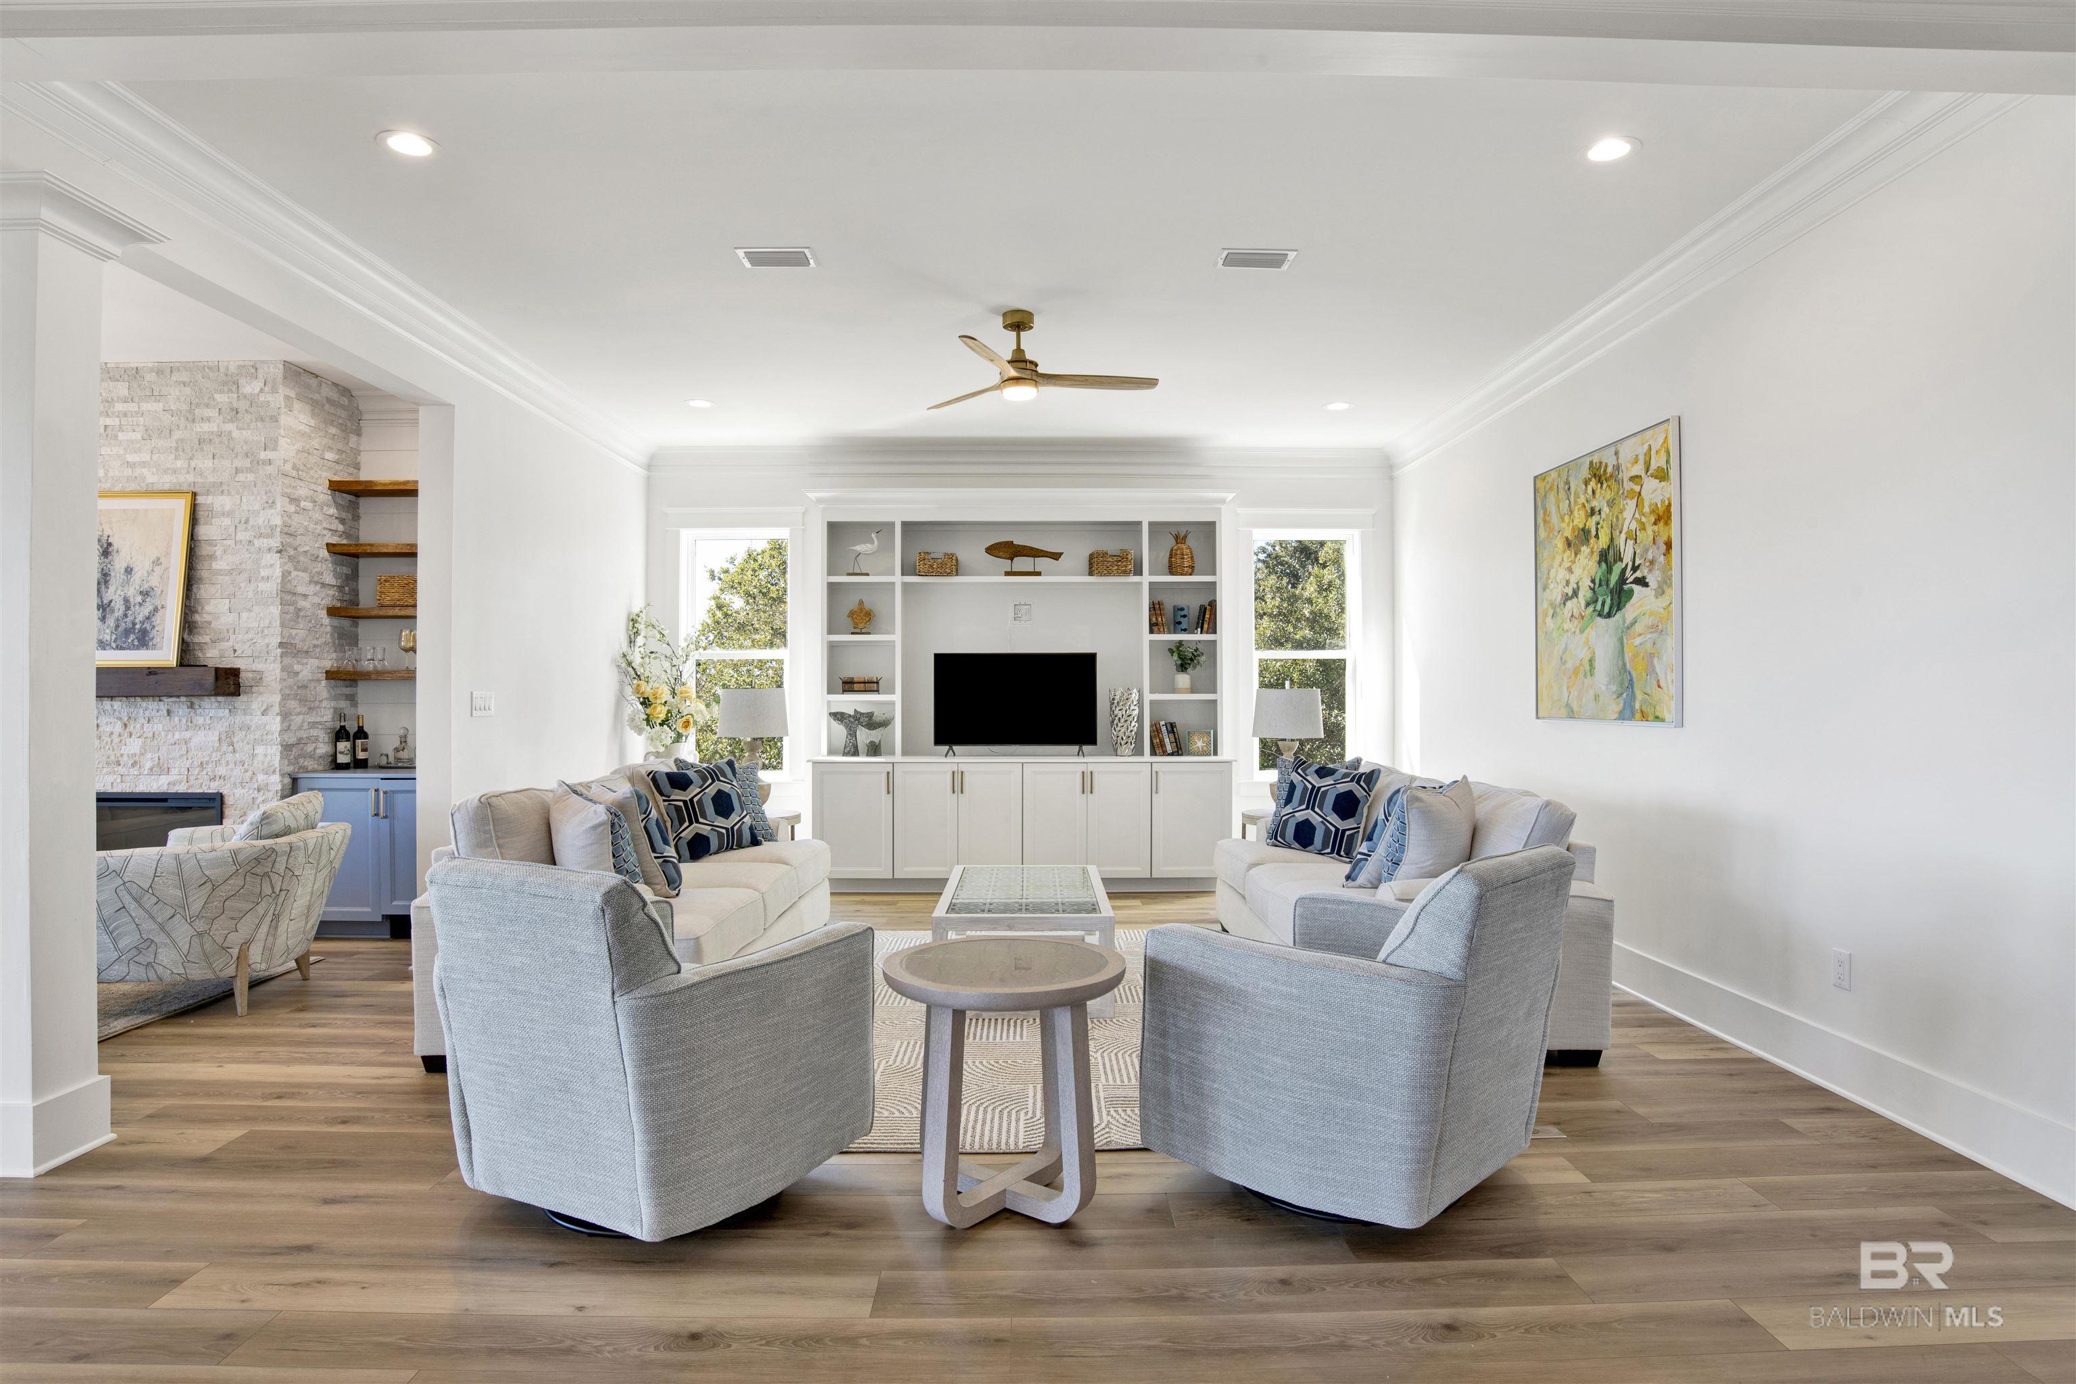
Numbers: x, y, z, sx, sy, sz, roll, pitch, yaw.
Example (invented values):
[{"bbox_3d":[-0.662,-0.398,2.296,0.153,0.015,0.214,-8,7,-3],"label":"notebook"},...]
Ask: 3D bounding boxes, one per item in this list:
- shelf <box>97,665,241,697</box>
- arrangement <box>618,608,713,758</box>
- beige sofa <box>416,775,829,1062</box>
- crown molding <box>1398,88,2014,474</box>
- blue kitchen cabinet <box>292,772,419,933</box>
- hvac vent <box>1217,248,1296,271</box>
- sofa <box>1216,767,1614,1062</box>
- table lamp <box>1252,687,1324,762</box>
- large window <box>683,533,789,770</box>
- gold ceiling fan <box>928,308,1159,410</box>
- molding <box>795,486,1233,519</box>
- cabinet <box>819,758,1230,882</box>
[{"bbox_3d":[-5.001,-0.049,5.312,1.650,0.150,0.180,0,0,0],"label":"shelf"},{"bbox_3d":[-2.313,0.029,6.427,0.550,1.120,0.500,0,0,-1],"label":"arrangement"},{"bbox_3d":[-1.647,0.848,4.618,1.000,0.940,2.150,0,0,-1],"label":"beige sofa"},{"bbox_3d":[2.547,-1.657,5.166,0.145,0.205,4.620,0,0,-1],"label":"crown molding"},{"bbox_3d":[-3.435,0.888,5.797,1.090,0.890,0.600,0,0,0],"label":"blue kitchen cabinet"},{"bbox_3d":[0.870,-1.719,4.158,0.295,0.020,0.197,0,0,0],"label":"hvac vent"},{"bbox_3d":[1.497,0.848,4.700,0.990,0.940,2.130,0,0,-1],"label":"sofa"},{"bbox_3d":[1.503,0.340,6.262,0.420,0.790,0.420,0,0,0],"label":"table lamp"},{"bbox_3d":[-2.180,-0.277,7.480,0.770,1.750,0.100,0,0,-1],"label":"large window"},{"bbox_3d":[0.000,-1.559,4.860,1.180,0.410,1.180,0,0,-1],"label":"gold ceiling fan"},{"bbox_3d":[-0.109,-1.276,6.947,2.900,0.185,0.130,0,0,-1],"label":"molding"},{"bbox_3d":[-0.100,0.894,7.116,2.790,0.888,0.580,0,0,0],"label":"cabinet"}]

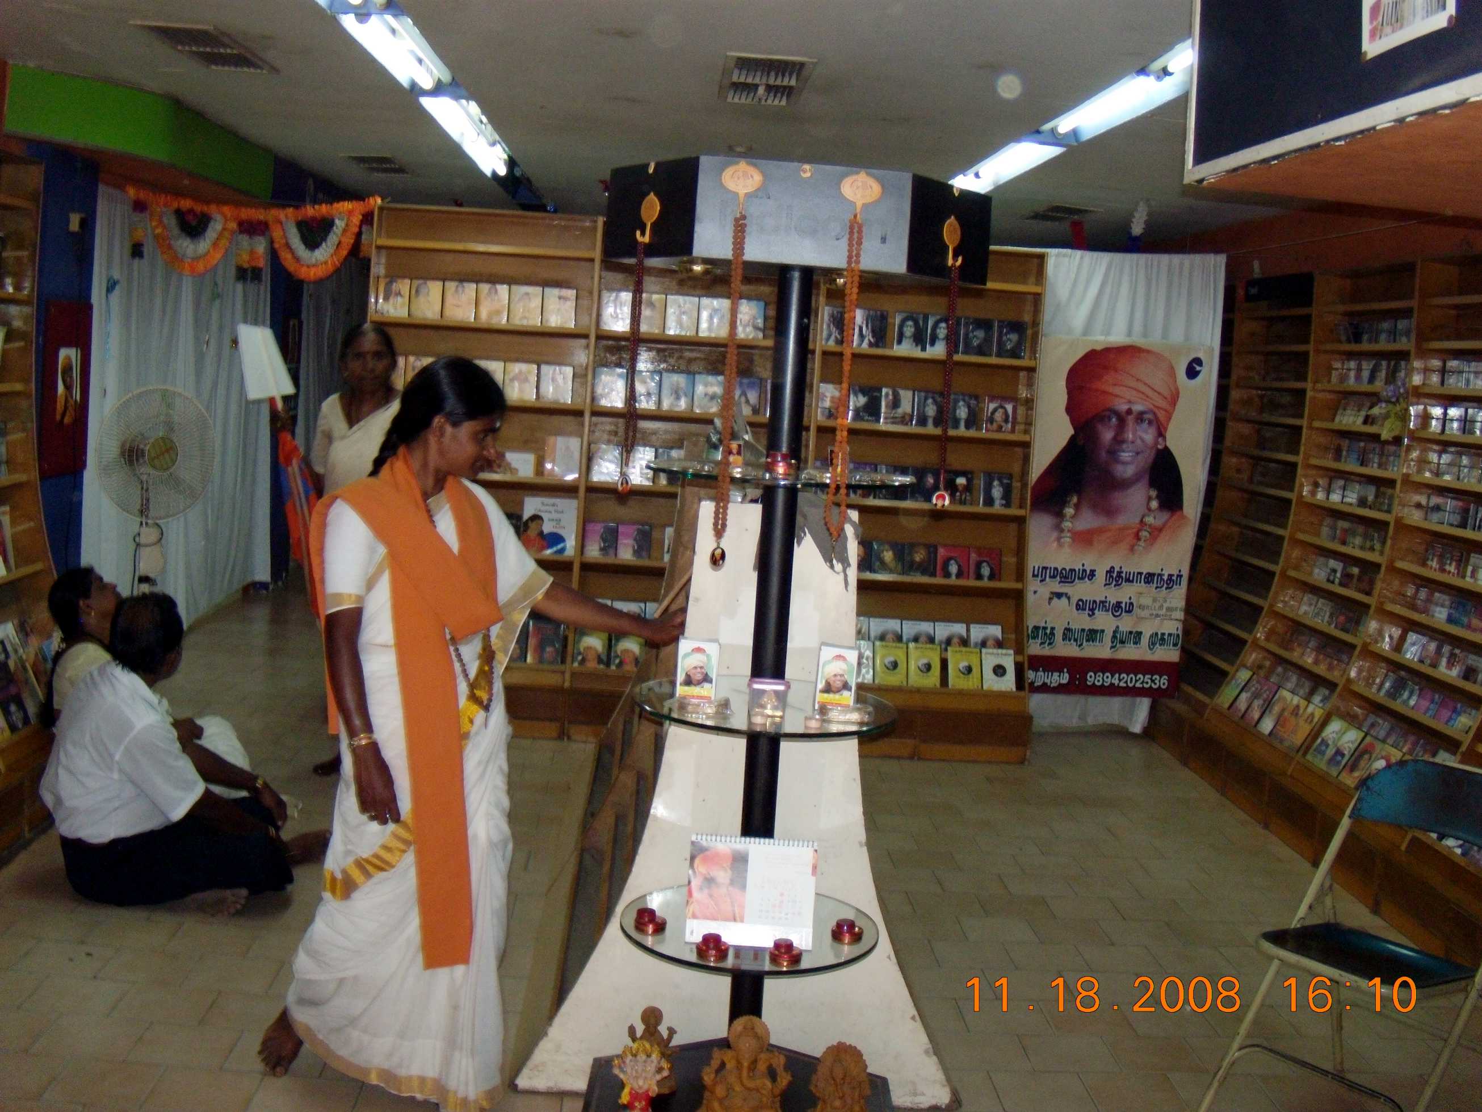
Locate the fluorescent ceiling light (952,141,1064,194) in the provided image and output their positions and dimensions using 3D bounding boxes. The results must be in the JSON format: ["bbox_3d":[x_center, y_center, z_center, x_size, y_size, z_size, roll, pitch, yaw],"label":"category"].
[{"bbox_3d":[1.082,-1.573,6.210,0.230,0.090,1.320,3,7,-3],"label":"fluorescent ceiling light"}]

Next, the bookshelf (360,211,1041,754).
[{"bbox_3d":[-0.159,-0.297,6.295,2.735,2.060,0.550,3,7,-3],"label":"bookshelf"}]

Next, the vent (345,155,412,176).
[{"bbox_3d":[-1.793,-1.960,7.711,0.255,0.040,0.800,3,7,-3],"label":"vent"}]

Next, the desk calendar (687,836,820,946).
[{"bbox_3d":[0.019,0.582,2.701,0.220,0.175,0.090,4,7,0],"label":"desk calendar"}]

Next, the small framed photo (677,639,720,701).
[{"bbox_3d":[-0.071,0.192,2.558,0.064,0.104,0.025,4,6,2],"label":"small framed photo"}]

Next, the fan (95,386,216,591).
[{"bbox_3d":[-2.001,0.090,5.222,0.420,1.335,0.460,9,9,38],"label":"fan"}]

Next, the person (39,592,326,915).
[{"bbox_3d":[-1.574,0.496,4.338,0.760,0.810,0.640,-1,9,-33],"label":"person"}]

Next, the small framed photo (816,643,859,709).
[{"bbox_3d":[0.171,0.216,2.695,0.070,0.110,0.018,6,7,17],"label":"small framed photo"}]

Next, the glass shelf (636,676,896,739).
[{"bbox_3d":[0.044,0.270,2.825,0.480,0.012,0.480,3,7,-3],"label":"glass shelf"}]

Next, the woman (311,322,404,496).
[{"bbox_3d":[-1.343,-0.042,5.489,0.450,1.571,0.290,4,7,-2],"label":"woman"}]

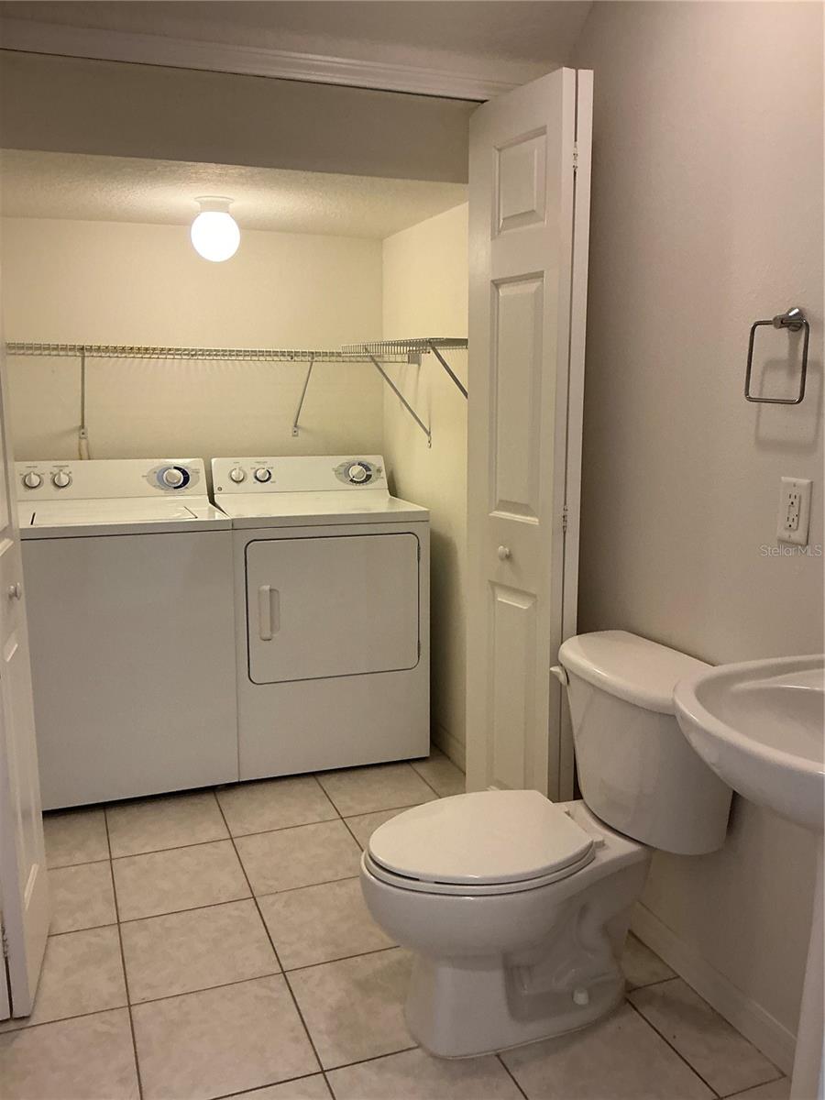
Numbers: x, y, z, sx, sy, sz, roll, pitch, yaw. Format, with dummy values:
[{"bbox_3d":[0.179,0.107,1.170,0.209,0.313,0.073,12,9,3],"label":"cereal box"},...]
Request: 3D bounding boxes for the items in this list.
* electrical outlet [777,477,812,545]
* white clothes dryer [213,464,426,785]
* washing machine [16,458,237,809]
[{"bbox_3d":[0.692,-0.070,1.610,0.009,0.115,0.072,-4,10,-21],"label":"electrical outlet"},{"bbox_3d":[-0.376,0.209,3.308,0.686,1.080,0.660,-3,10,-20],"label":"white clothes dryer"},{"bbox_3d":[-1.025,0.248,3.078,0.686,1.080,0.660,-3,10,-20],"label":"washing machine"}]

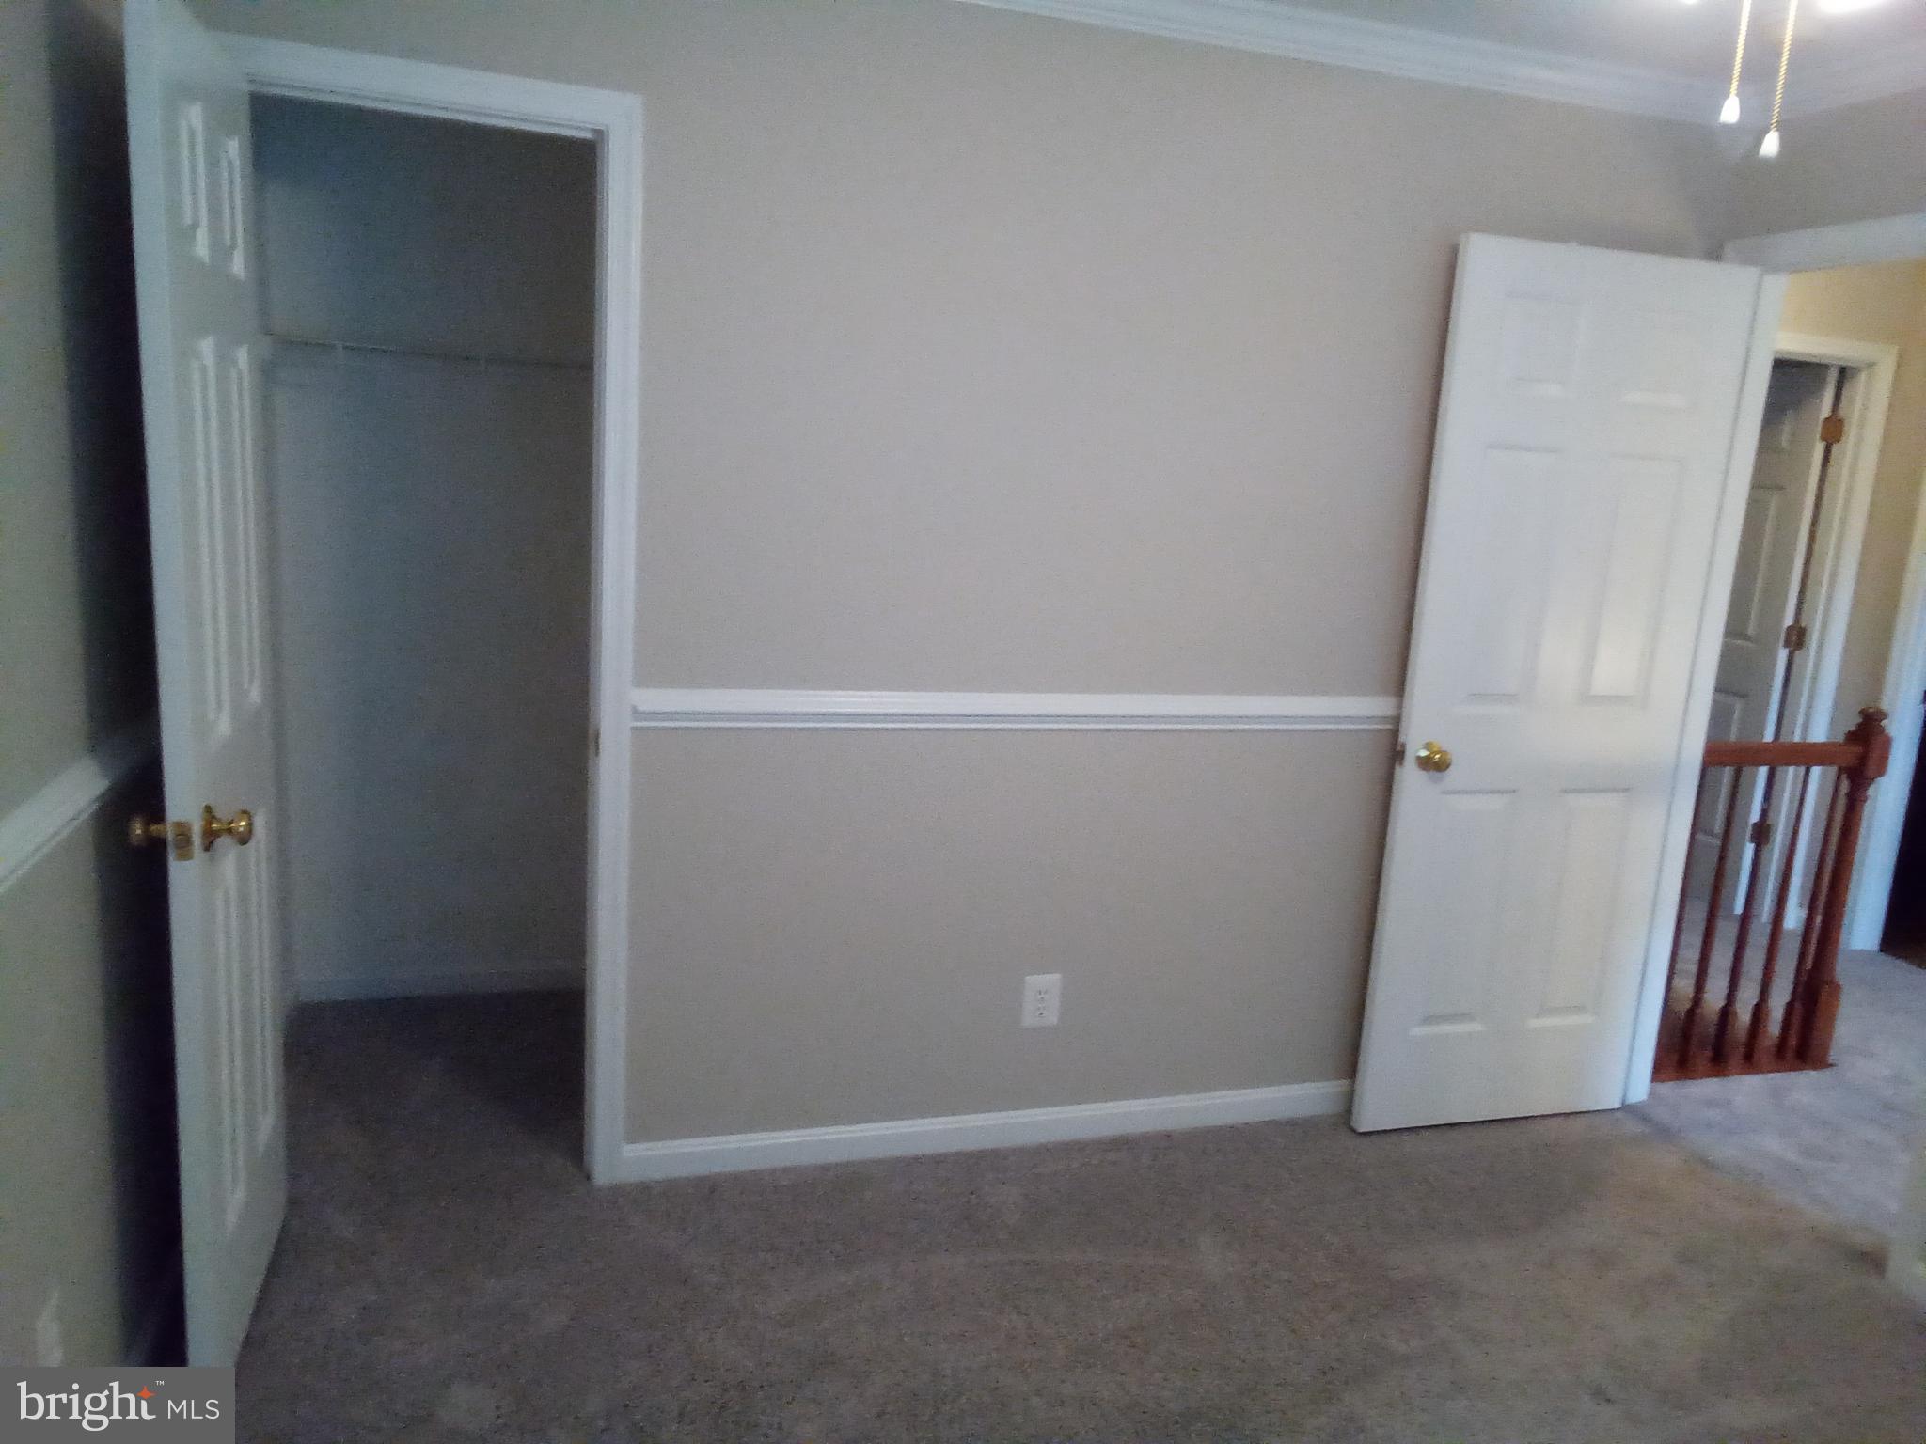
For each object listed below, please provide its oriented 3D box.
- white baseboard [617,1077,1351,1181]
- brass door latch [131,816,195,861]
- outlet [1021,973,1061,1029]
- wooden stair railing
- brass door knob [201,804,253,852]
[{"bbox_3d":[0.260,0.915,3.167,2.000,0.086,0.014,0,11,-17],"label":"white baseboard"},{"bbox_3d":[-1.140,0.159,1.978,0.090,0.060,0.085,0,11,-17],"label":"brass door latch"},{"bbox_3d":[0.175,0.620,3.081,0.083,0.119,0.008,0,11,-17],"label":"outlet"},{"bbox_3d":[2.123,0.456,3.726,0.690,1.010,0.110,0,11,-17],"label":"wooden stair railing"},{"bbox_3d":[-1.069,0.154,2.024,0.063,0.062,0.062,0,11,-17],"label":"brass door knob"}]

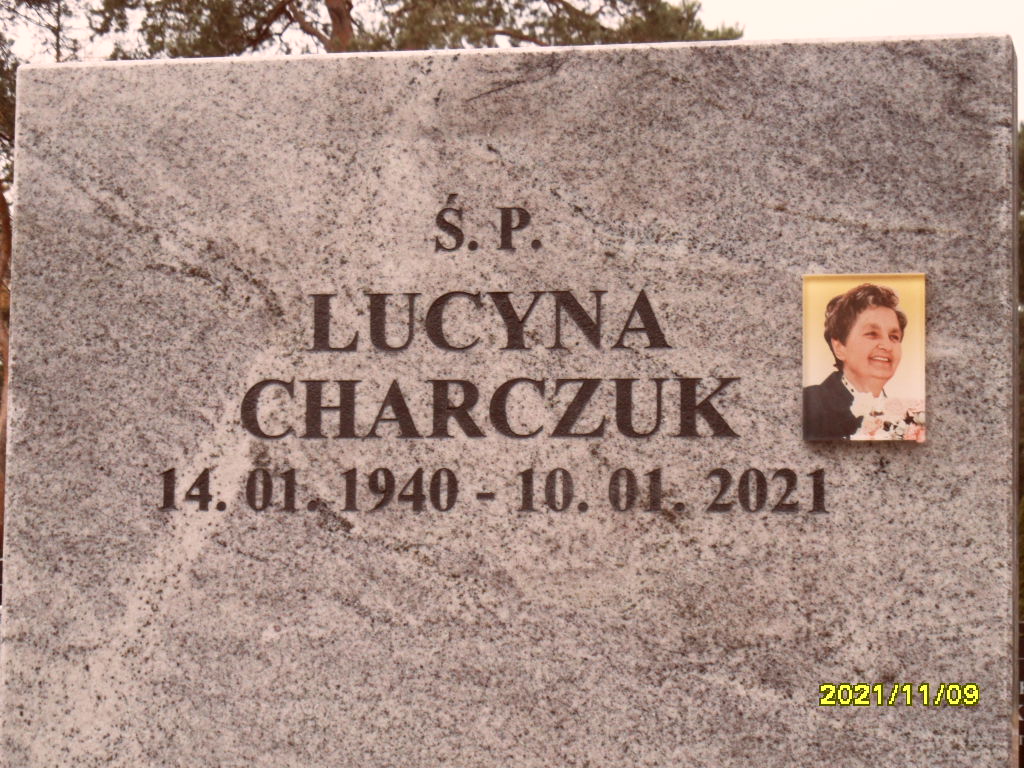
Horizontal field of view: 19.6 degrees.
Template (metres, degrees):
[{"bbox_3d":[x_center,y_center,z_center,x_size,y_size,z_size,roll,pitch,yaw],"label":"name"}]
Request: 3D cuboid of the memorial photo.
[{"bbox_3d":[0.312,-0.023,2.614,0.108,0.147,0.010,0,-5,12],"label":"memorial photo"}]

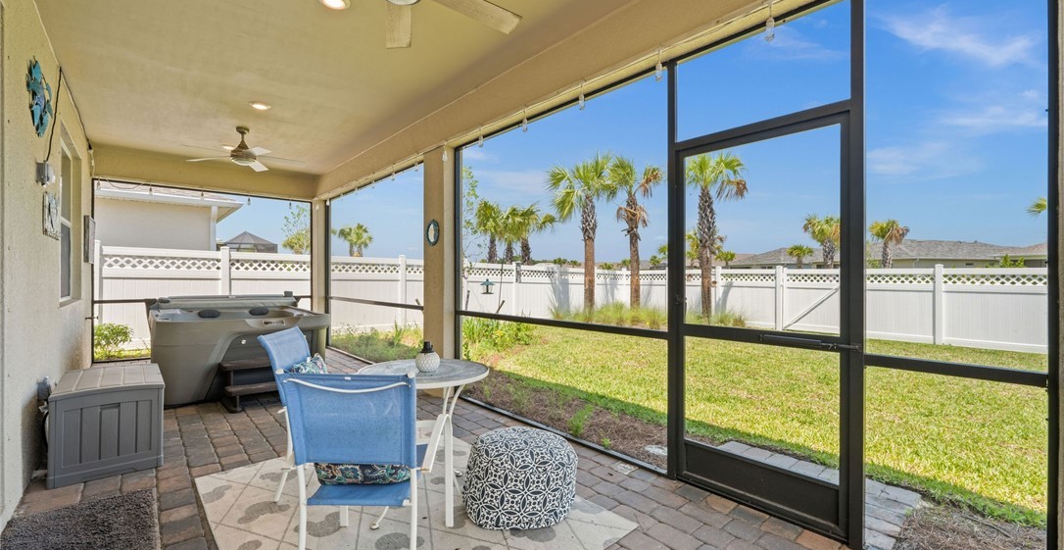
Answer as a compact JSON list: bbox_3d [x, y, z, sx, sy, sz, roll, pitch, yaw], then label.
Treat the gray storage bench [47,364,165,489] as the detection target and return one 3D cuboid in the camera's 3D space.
[{"bbox_3d":[-2.940,0.985,3.120,0.540,0.550,0.940,0,0,-41],"label":"gray storage bench"}]

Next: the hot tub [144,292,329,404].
[{"bbox_3d":[-3.596,0.803,5.454,1.670,1.000,1.980,0,0,-41],"label":"hot tub"}]

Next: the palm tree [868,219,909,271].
[{"bbox_3d":[17.681,-0.500,22.002,2.100,4.545,2.100,0,0,39],"label":"palm tree"}]

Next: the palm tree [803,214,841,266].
[{"bbox_3d":[13.710,-0.544,20.502,2.300,4.623,2.300,0,0,34],"label":"palm tree"}]

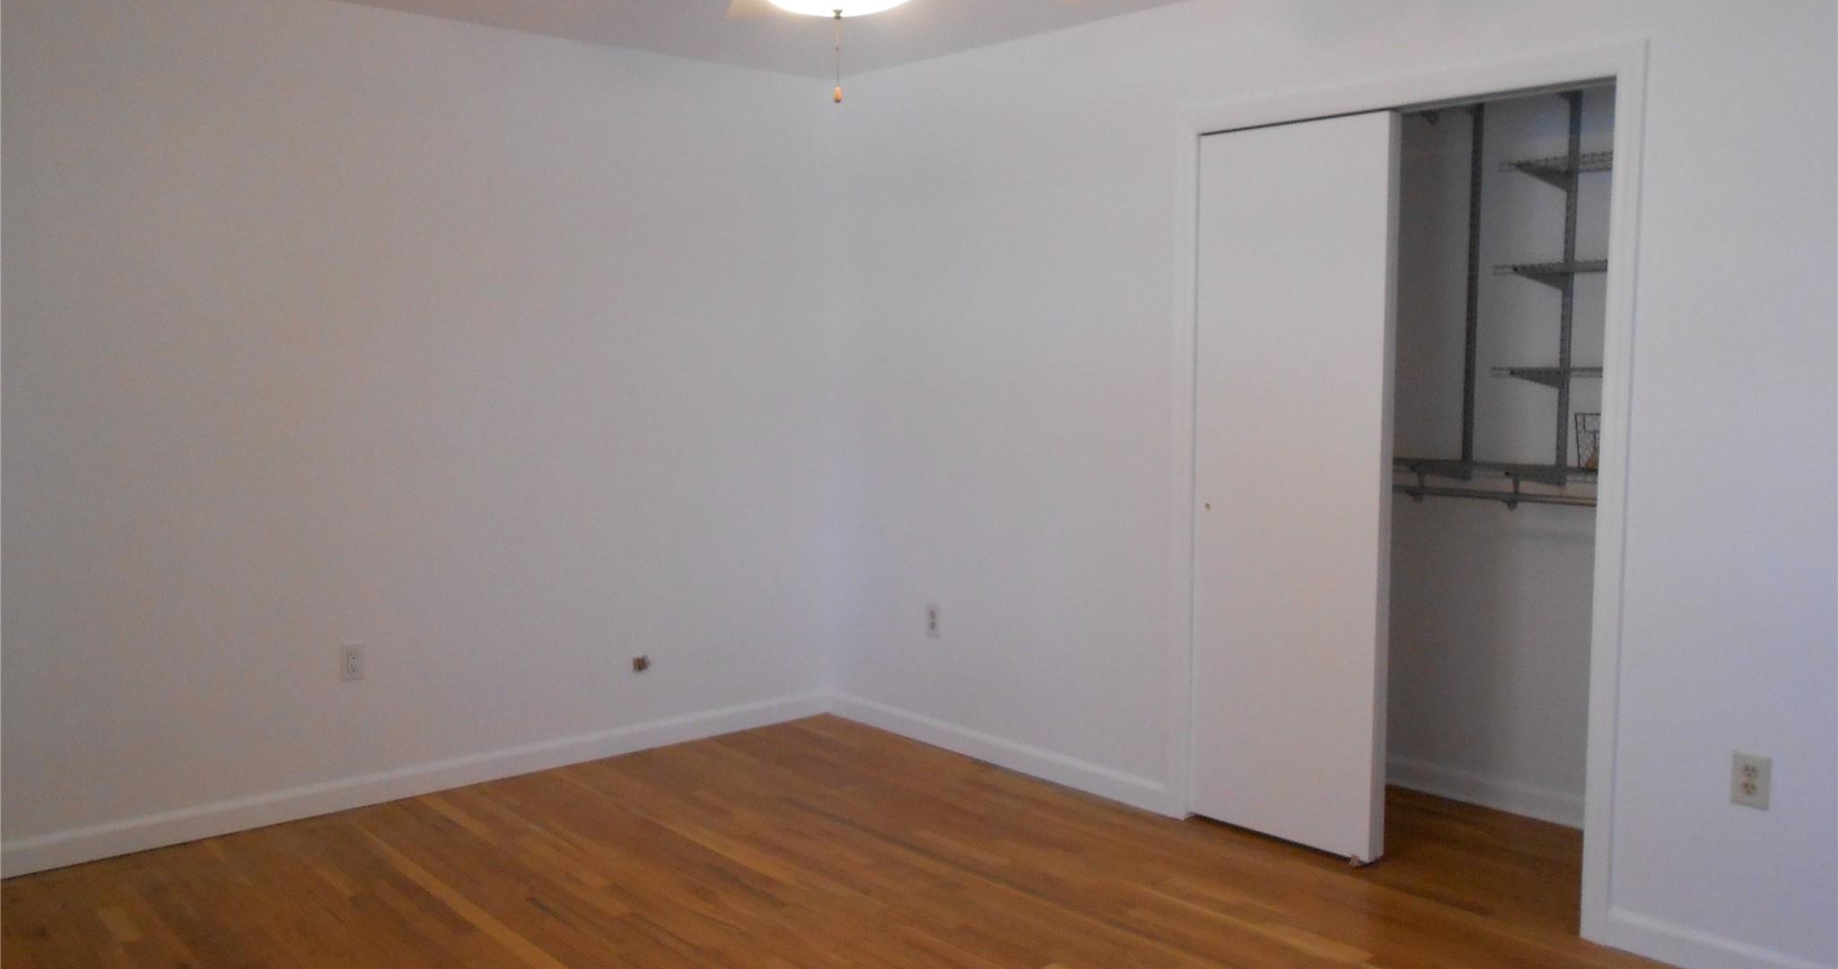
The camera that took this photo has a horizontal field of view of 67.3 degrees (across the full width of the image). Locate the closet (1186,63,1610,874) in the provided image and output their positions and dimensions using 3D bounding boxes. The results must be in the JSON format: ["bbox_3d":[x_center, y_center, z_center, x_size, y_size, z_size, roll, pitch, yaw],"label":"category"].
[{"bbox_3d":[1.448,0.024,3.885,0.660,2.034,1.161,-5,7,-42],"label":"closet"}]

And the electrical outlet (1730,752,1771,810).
[{"bbox_3d":[1.824,0.651,3.027,0.009,0.116,0.073,-5,7,-42],"label":"electrical outlet"}]

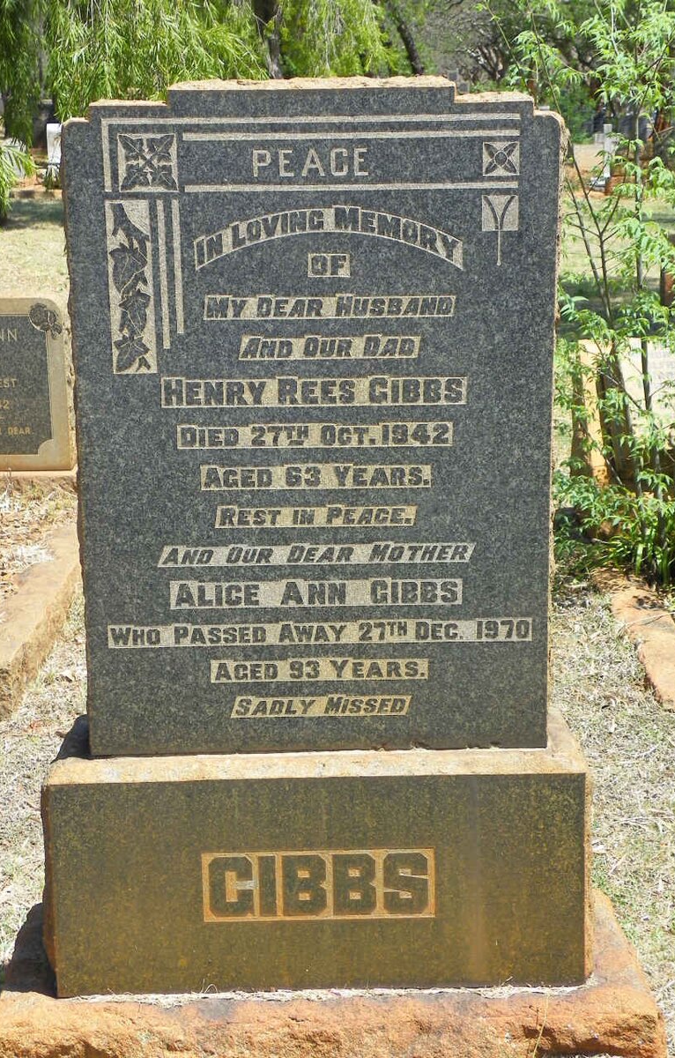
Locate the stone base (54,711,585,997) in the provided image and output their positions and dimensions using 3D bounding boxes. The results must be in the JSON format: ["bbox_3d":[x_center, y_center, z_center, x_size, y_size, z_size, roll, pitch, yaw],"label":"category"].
[{"bbox_3d":[-0.031,0.488,2.833,0.811,0.336,0.304,-1,14,-1],"label":"stone base"}]

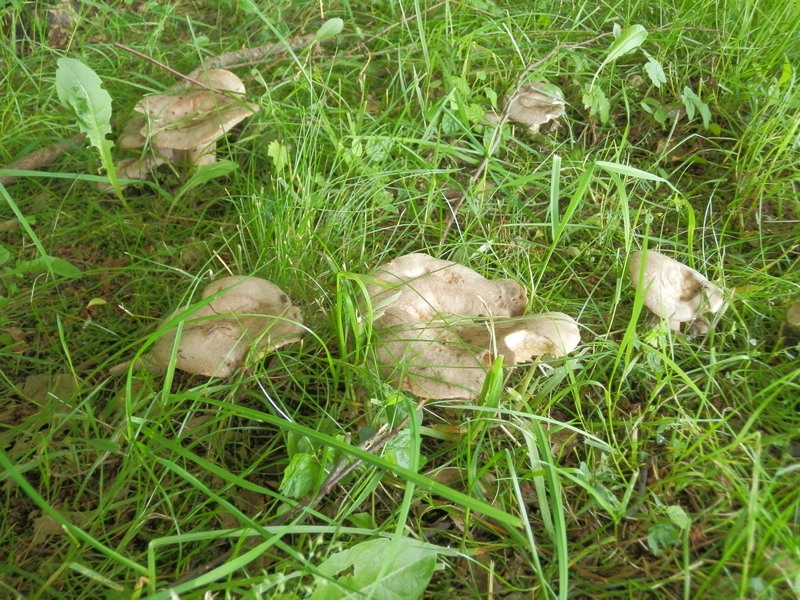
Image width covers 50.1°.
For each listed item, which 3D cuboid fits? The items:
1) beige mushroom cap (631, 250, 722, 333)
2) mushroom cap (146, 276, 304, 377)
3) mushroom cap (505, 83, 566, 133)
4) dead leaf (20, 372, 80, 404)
[{"bbox_3d":[0.234,-0.008,0.725,0.080,0.050,0.068,0,38,0],"label":"beige mushroom cap"},{"bbox_3d":[-0.144,0.022,0.700,0.128,0.060,0.100,0,38,0],"label":"mushroom cap"},{"bbox_3d":[0.160,-0.226,1.010,0.073,0.042,0.066,0,38,0],"label":"mushroom cap"},{"bbox_3d":[-0.276,0.070,0.674,0.047,0.011,0.038,0,38,0],"label":"dead leaf"}]

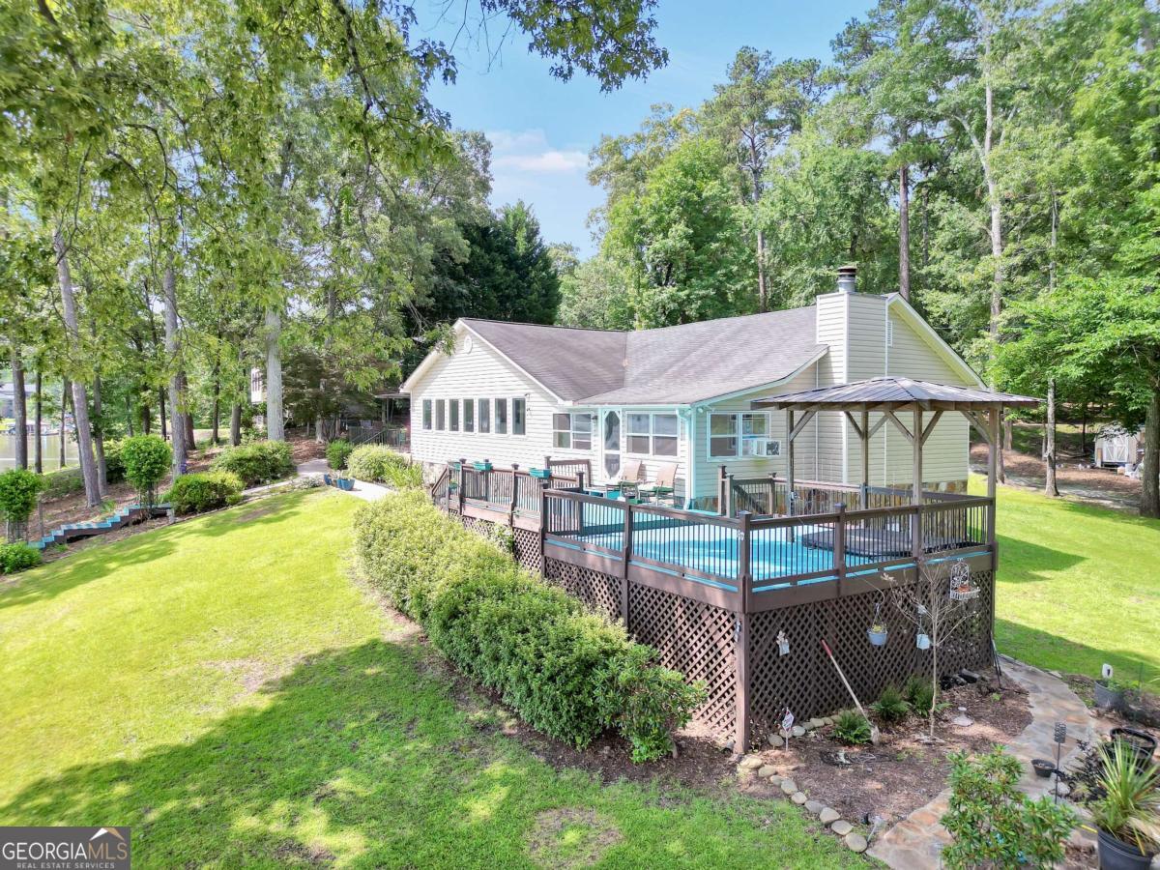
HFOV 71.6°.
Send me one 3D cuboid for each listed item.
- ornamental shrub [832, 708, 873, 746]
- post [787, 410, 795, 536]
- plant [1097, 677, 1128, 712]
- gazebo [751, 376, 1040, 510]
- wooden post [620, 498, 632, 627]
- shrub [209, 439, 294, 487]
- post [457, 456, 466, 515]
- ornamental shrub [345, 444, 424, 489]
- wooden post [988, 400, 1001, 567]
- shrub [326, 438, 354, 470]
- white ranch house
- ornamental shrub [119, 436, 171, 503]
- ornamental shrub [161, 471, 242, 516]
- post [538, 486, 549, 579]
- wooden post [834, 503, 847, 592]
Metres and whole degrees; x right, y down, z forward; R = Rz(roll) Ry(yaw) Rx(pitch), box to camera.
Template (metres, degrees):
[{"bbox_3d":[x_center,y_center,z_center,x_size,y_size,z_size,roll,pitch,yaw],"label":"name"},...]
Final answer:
[{"bbox_3d":[3.637,3.896,10.750,0.480,0.380,0.420,1,2,19],"label":"ornamental shrub"},{"bbox_3d":[3.822,0.729,14.433,0.095,2.370,0.095,-1,2,-33],"label":"post"},{"bbox_3d":[7.668,3.744,11.600,0.400,0.420,0.400,1,2,34],"label":"plant"},{"bbox_3d":[5.333,0.474,13.877,3.050,2.920,3.600,-1,2,-33],"label":"gazebo"},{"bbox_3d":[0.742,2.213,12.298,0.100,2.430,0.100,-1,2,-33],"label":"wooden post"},{"bbox_3d":[-13.019,1.115,32.000,3.300,1.800,2.700,-1,2,-22],"label":"shrub"},{"bbox_3d":[-2.817,1.234,19.212,0.130,1.370,0.130,-1,2,-33],"label":"post"},{"bbox_3d":[-7.375,1.184,30.300,2.200,1.500,2.500,-1,2,-33],"label":"ornamental shrub"},{"bbox_3d":[6.900,0.871,13.386,0.125,2.780,0.115,-1,2,-33],"label":"wooden post"},{"bbox_3d":[-10.603,0.832,35.500,1.300,1.450,1.250,0,2,-17],"label":"shrub"},{"bbox_3d":[2.628,-1.206,27.609,11.800,6.250,17.750,-1,2,-33],"label":"white ranch house"},{"bbox_3d":[-12.560,1.106,23.300,1.450,2.200,1.450,-1,2,-28],"label":"ornamental shrub"},{"bbox_3d":[-11.002,1.681,23.500,2.150,1.300,1.800,0,2,-25],"label":"ornamental shrub"},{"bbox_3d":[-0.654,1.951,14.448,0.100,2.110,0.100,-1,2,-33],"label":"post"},{"bbox_3d":[3.656,1.597,11.270,0.125,1.290,0.120,-1,2,-33],"label":"wooden post"}]

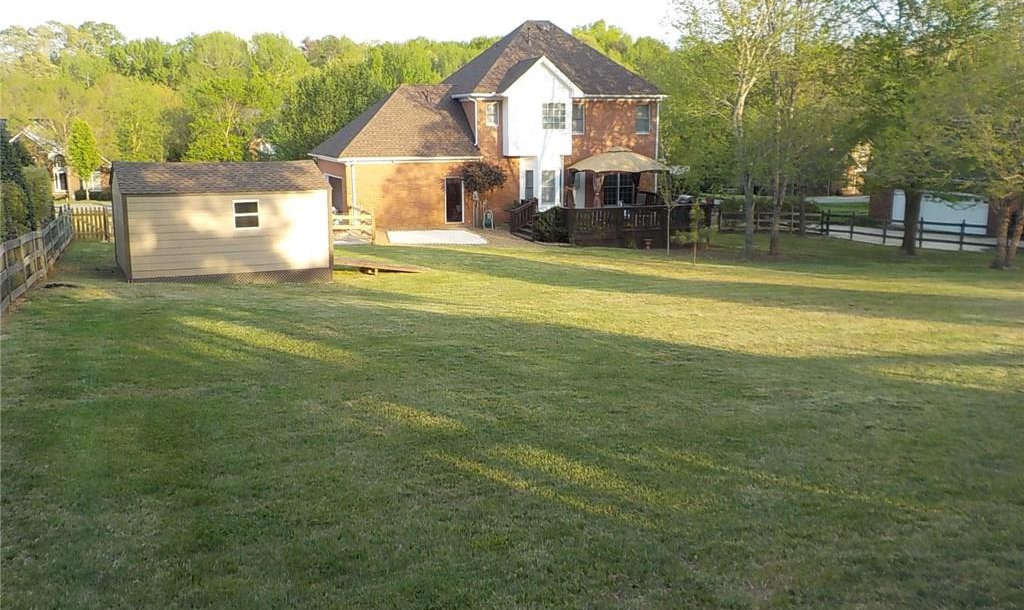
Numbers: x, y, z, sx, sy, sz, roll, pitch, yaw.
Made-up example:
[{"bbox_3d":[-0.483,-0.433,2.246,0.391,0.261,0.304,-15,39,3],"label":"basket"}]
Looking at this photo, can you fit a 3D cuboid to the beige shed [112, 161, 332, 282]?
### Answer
[{"bbox_3d":[-7.482,-2.180,22.958,4.949,3.004,3.200,-5,12,-28],"label":"beige shed"}]

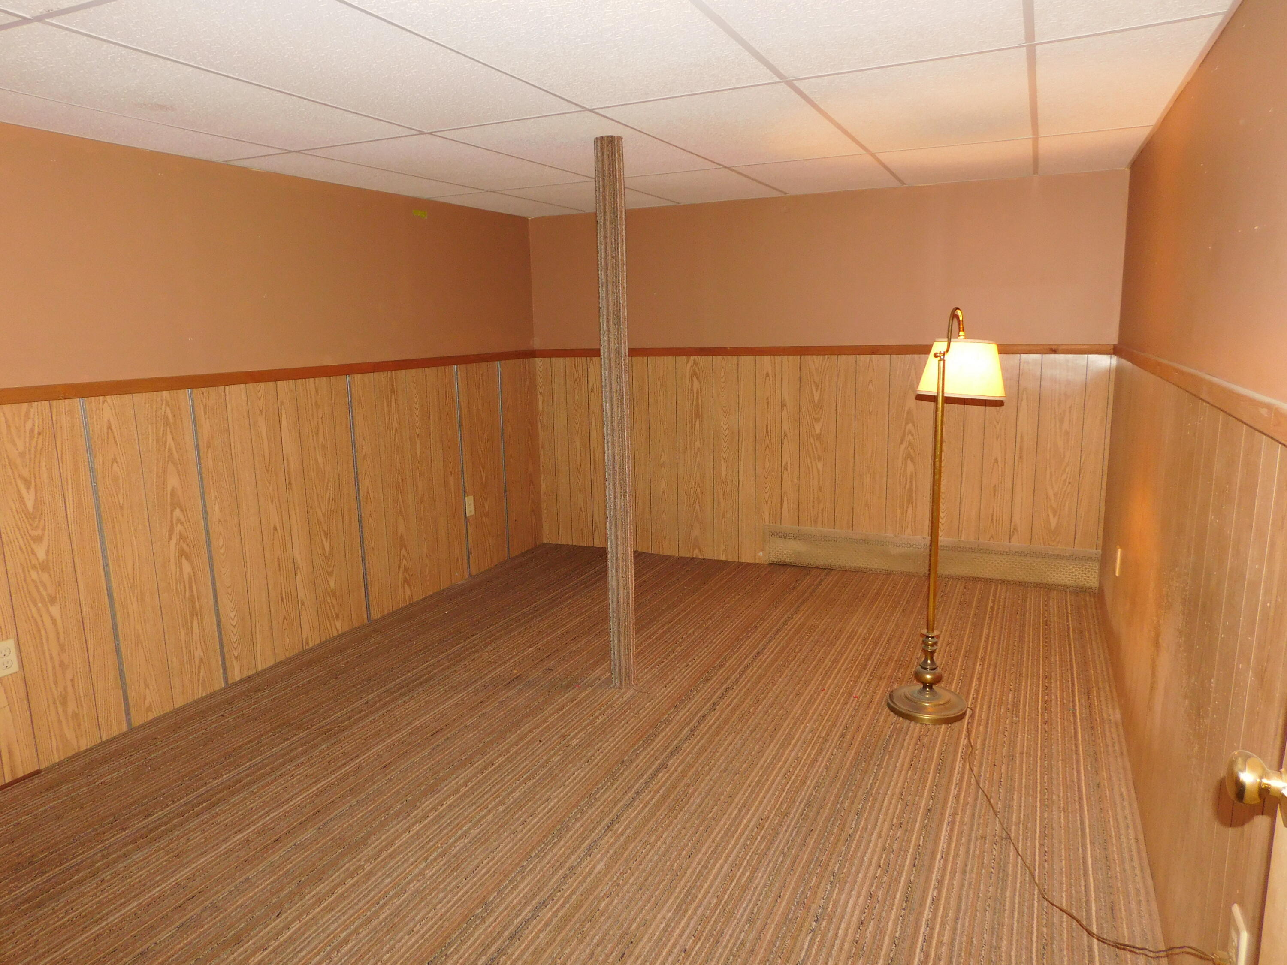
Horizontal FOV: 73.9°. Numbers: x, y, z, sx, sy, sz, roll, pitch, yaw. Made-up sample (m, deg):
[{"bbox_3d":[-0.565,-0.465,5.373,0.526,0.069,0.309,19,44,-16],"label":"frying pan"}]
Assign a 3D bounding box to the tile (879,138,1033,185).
[{"bbox_3d":[1.382,-1.393,3.716,0.610,0.020,0.978,4,12,25],"label":"tile"}]

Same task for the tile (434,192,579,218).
[{"bbox_3d":[-0.724,-1.524,4.686,0.378,0.020,0.978,4,12,25],"label":"tile"}]

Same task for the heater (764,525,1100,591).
[{"bbox_3d":[1.458,0.398,4.525,1.682,0.226,0.065,4,12,25],"label":"heater"}]

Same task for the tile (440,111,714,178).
[{"bbox_3d":[-0.183,-1.259,3.247,0.607,0.020,1.211,4,12,25],"label":"tile"}]

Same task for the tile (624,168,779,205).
[{"bbox_3d":[0.279,-1.450,4.205,0.602,0.020,0.934,4,12,25],"label":"tile"}]

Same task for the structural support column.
[{"bbox_3d":[-0.097,-0.215,3.172,0.096,2.020,0.096,-1,11,0],"label":"structural support column"}]

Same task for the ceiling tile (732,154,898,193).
[{"bbox_3d":[0.829,-1.427,3.970,0.610,0.020,0.978,4,12,25],"label":"ceiling tile"}]

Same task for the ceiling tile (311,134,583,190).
[{"bbox_3d":[-0.739,-1.300,3.502,0.610,0.020,1.219,4,12,25],"label":"ceiling tile"}]

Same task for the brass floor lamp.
[{"bbox_3d":[1.073,0.103,3.013,0.312,1.411,0.479,7,14,39],"label":"brass floor lamp"}]

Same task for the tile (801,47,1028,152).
[{"bbox_3d":[0.921,-1.189,2.739,0.602,0.020,1.211,4,12,25],"label":"tile"}]

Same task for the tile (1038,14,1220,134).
[{"bbox_3d":[1.369,-1.161,2.532,0.372,0.020,1.211,4,12,25],"label":"tile"}]

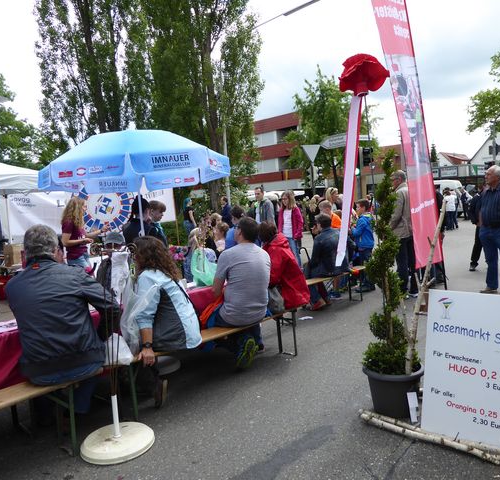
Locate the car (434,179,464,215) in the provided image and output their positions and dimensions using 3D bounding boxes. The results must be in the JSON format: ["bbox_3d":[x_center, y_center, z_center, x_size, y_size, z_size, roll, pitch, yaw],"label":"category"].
[{"bbox_3d":[10.942,-2.171,26.125,1.950,2.000,4.600,-1,5,23],"label":"car"}]

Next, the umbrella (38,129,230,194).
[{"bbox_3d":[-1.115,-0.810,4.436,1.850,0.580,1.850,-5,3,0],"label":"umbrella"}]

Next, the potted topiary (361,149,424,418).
[{"bbox_3d":[1.032,0.280,3.300,0.450,1.820,0.450,-5,3,0],"label":"potted topiary"}]

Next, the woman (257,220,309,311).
[{"bbox_3d":[0.170,0.499,4.730,0.740,1.360,0.540,-2,5,41],"label":"woman"}]

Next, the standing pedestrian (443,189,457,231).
[{"bbox_3d":[7.802,-1.201,18.038,0.480,1.650,0.340,-2,5,20],"label":"standing pedestrian"}]

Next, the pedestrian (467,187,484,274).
[{"bbox_3d":[4.458,-0.260,8.900,0.500,1.700,0.360,-4,4,21],"label":"pedestrian"}]

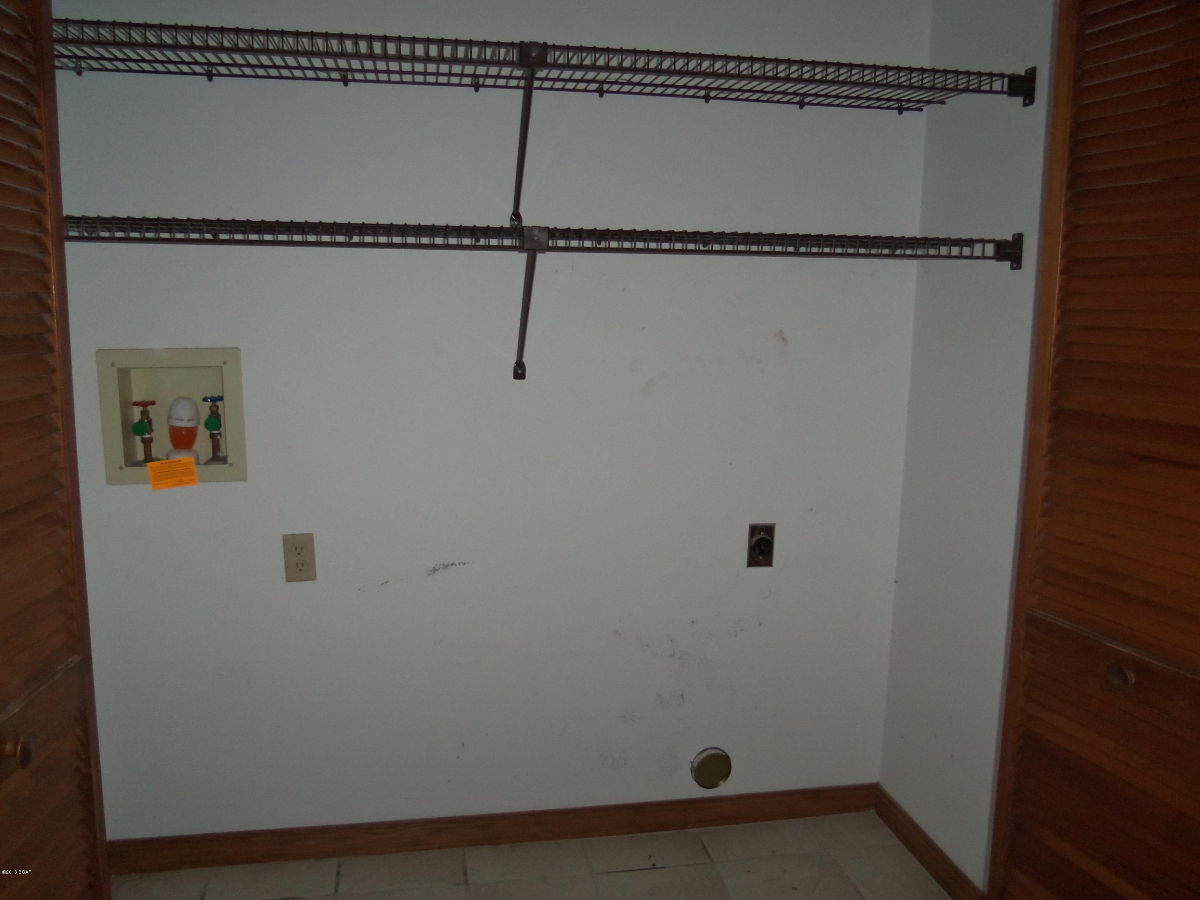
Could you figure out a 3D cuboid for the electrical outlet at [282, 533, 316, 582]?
[{"bbox_3d":[-0.707,0.255,2.289,0.070,0.114,0.008,-1,9,-10],"label":"electrical outlet"}]

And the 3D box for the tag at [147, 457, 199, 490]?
[{"bbox_3d":[-0.967,0.054,2.202,0.099,0.064,0.003,-7,10,-9],"label":"tag"}]

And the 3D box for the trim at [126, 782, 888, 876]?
[{"bbox_3d":[-0.210,0.964,2.492,1.983,0.078,0.012,-1,9,-10],"label":"trim"}]

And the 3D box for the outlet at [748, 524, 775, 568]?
[{"bbox_3d":[0.413,0.245,2.484,0.070,0.114,0.012,-1,9,-10],"label":"outlet"}]

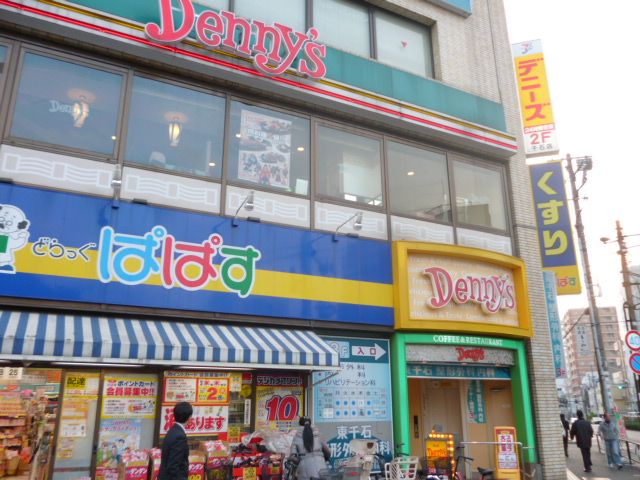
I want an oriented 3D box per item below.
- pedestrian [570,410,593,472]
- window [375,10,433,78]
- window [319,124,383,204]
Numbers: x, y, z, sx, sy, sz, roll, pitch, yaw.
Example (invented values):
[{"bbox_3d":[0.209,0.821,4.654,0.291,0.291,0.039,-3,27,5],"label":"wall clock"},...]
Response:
[{"bbox_3d":[7.921,6.014,15.515,0.600,1.720,0.420,-10,-20,30],"label":"pedestrian"},{"bbox_3d":[2.094,-4.723,12.785,1.700,1.412,0.100,8,-19,-25],"label":"window"},{"bbox_3d":[0.664,-1.589,11.303,1.620,1.650,0.100,8,-19,-24],"label":"window"}]

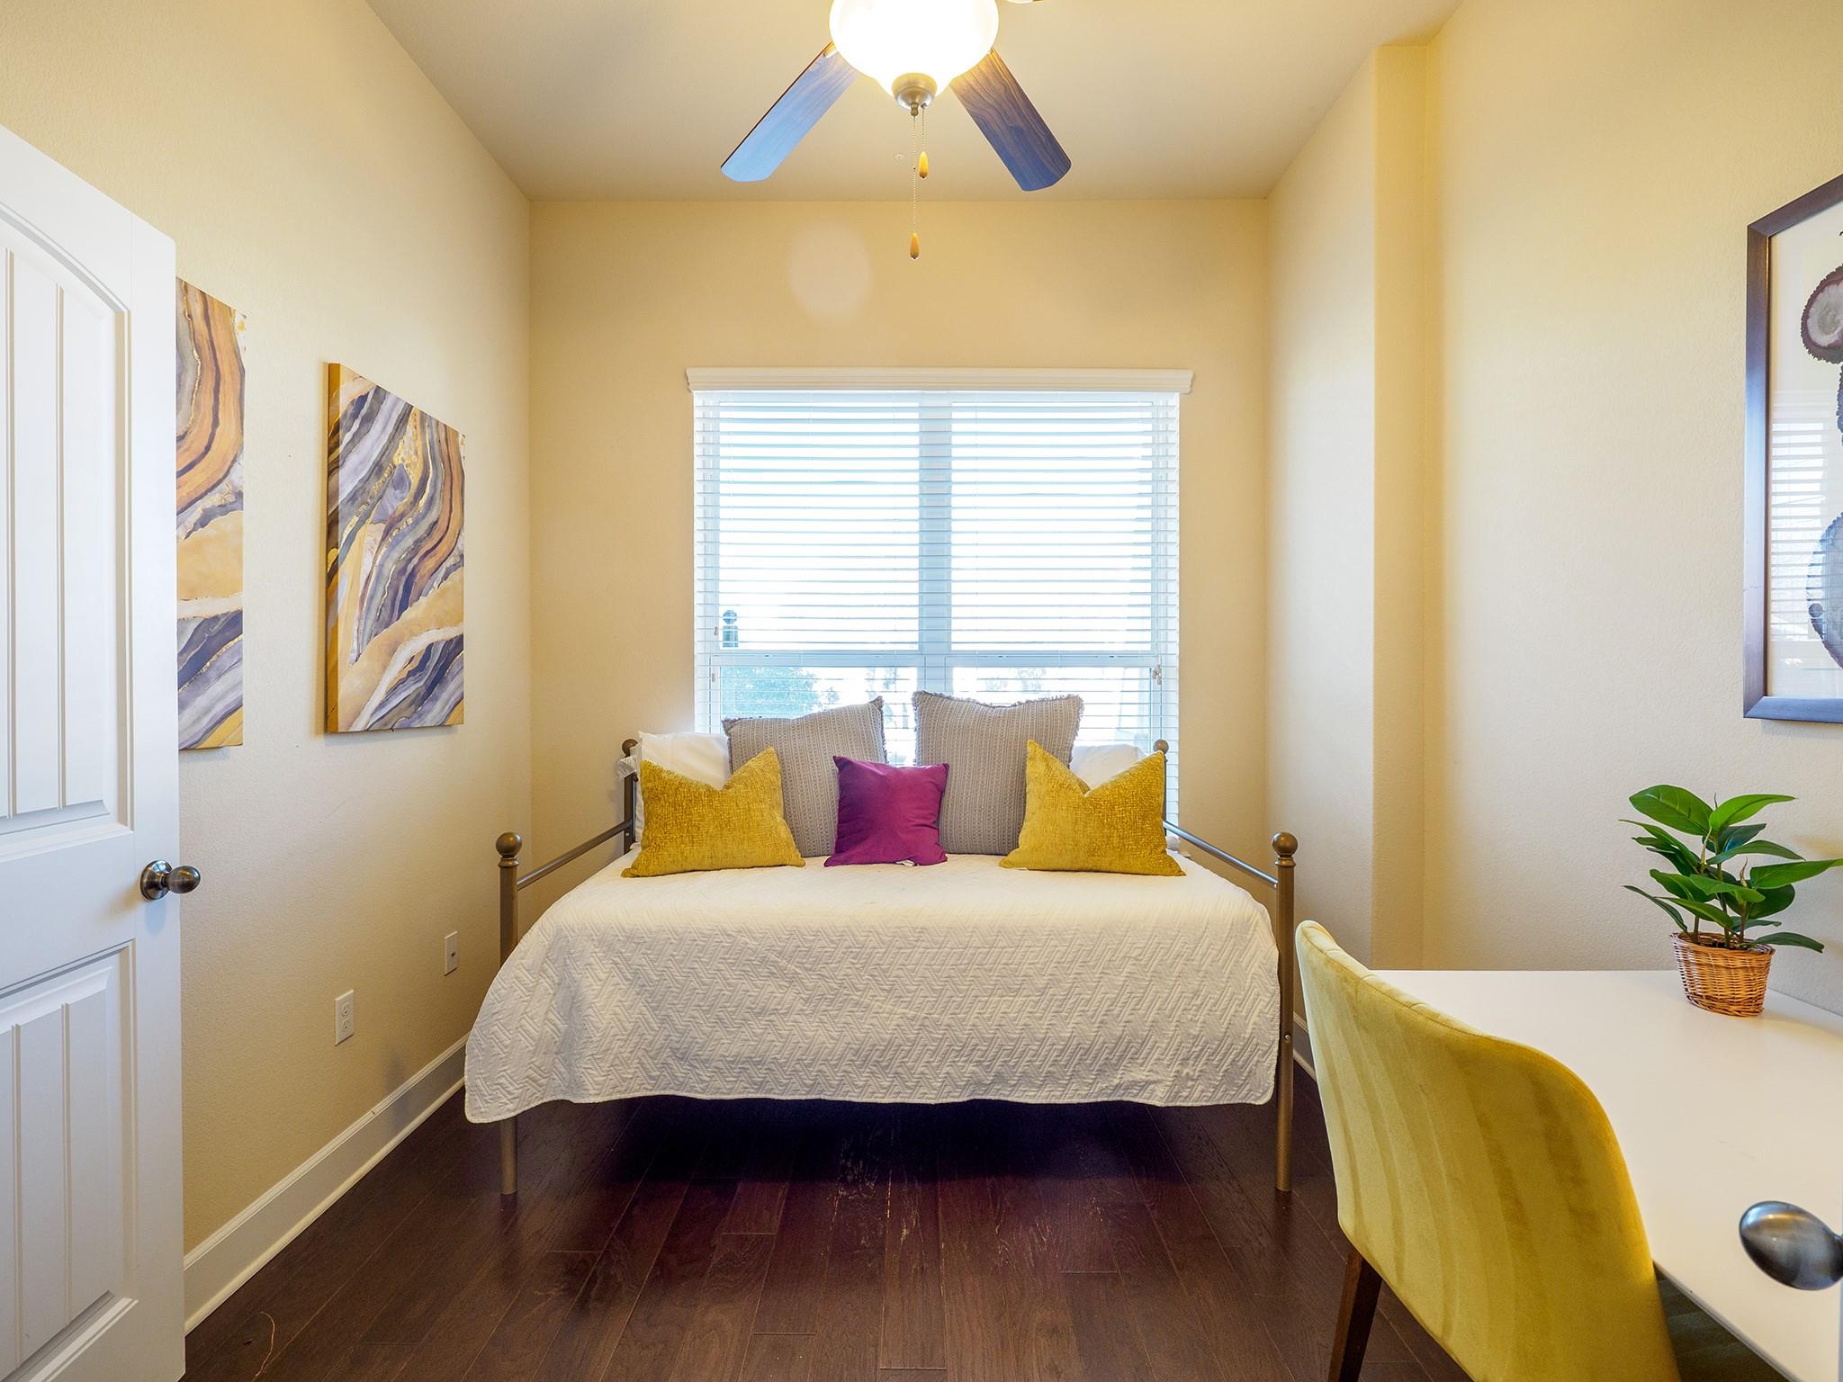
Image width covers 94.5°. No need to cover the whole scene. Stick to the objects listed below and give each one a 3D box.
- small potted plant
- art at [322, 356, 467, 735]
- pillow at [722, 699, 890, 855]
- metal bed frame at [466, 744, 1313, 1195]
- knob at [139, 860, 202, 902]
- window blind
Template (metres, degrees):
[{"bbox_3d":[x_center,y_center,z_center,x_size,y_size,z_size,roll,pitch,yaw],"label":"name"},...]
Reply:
[{"bbox_3d":[1.289,0.334,1.385,0.275,0.356,0.255,0,1,0],"label":"small potted plant"},{"bbox_3d":[-1.438,-0.347,2.368,0.035,0.910,0.590,0,1,0],"label":"art"},{"bbox_3d":[-0.390,0.297,2.913,0.540,0.530,0.170,0,-14,0],"label":"pillow"},{"bbox_3d":[-0.067,0.711,2.617,1.980,1.070,1.033,0,1,0],"label":"metal bed frame"},{"bbox_3d":[-1.296,0.326,1.474,0.065,0.066,0.066,0,1,-5],"label":"knob"},{"bbox_3d":[0.061,-0.292,3.217,1.830,1.700,0.070,0,1,0],"label":"window blind"}]

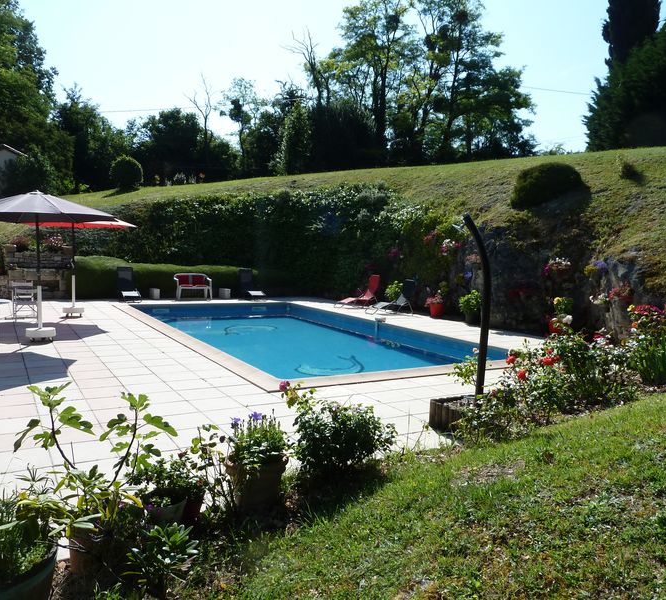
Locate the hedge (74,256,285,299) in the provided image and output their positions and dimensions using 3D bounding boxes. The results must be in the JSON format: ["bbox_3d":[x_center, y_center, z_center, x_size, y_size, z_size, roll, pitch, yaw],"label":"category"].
[{"bbox_3d":[-5.004,-0.702,19.257,6.700,1.280,1.250,-1,6,-31],"label":"hedge"}]

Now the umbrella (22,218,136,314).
[{"bbox_3d":[-6.280,-0.958,13.979,3.050,2.600,3.050,-1,6,-31],"label":"umbrella"}]

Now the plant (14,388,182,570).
[{"bbox_3d":[-1.243,0.940,3.149,0.850,1.040,0.750,0,5,-22],"label":"plant"}]

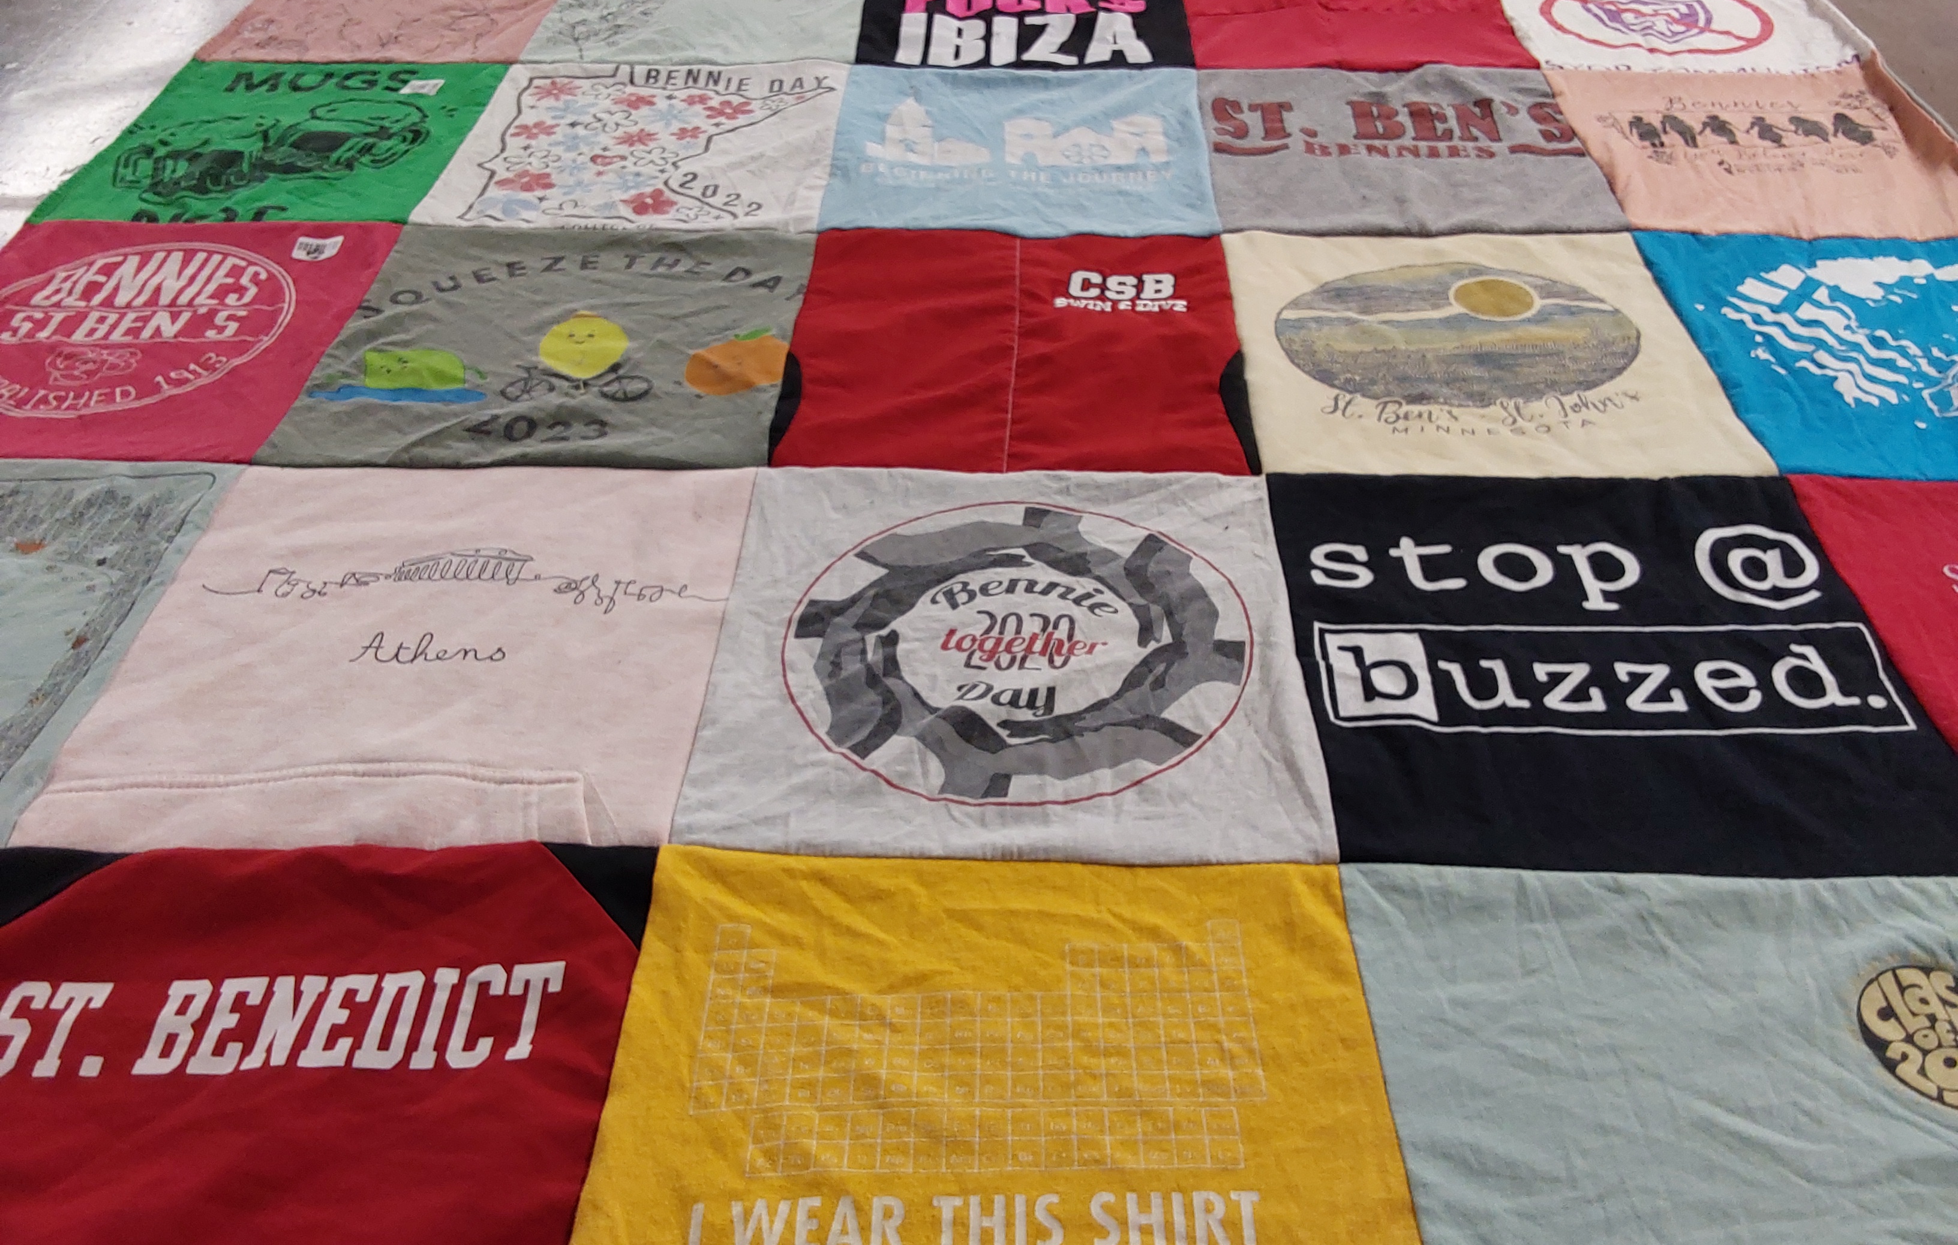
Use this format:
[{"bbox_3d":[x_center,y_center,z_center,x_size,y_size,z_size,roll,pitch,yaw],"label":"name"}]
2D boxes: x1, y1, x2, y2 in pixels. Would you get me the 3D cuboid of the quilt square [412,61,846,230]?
[{"bbox_3d":[-0.294,-0.433,1.419,0.339,0.020,0.345,1,41,2],"label":"quilt square"}]

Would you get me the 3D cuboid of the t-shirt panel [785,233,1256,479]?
[{"bbox_3d":[0.027,-0.207,1.154,0.331,0.020,0.334,1,41,2],"label":"t-shirt panel"}]

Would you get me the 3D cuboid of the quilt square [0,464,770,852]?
[{"bbox_3d":[-0.315,0.005,0.914,0.334,0.020,0.332,1,41,1],"label":"quilt square"}]

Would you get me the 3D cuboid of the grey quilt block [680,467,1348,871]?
[{"bbox_3d":[0.016,0.009,0.906,0.334,0.020,0.330,1,41,2],"label":"grey quilt block"}]

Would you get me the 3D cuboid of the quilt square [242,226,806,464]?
[{"bbox_3d":[-0.305,-0.212,1.164,0.339,0.020,0.337,1,41,2],"label":"quilt square"}]

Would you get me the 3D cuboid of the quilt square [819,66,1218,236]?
[{"bbox_3d":[0.038,-0.427,1.408,0.334,0.020,0.346,1,41,2],"label":"quilt square"}]

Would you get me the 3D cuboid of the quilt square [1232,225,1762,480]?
[{"bbox_3d":[0.356,-0.204,1.147,0.334,0.020,0.338,0,41,1],"label":"quilt square"}]

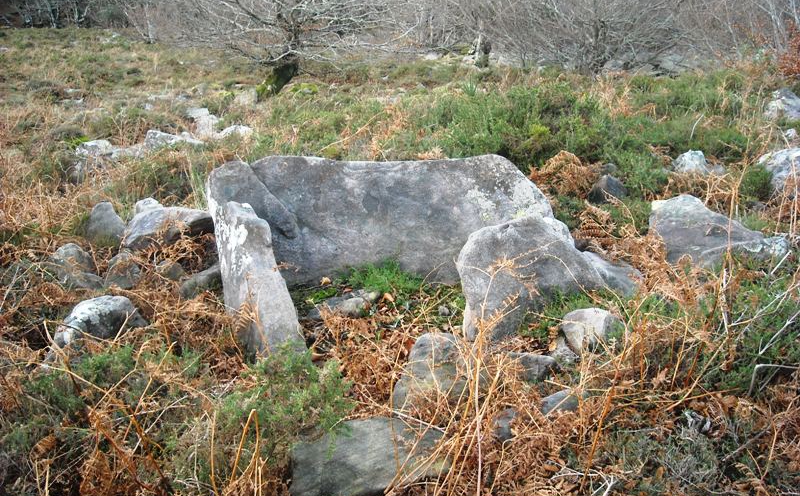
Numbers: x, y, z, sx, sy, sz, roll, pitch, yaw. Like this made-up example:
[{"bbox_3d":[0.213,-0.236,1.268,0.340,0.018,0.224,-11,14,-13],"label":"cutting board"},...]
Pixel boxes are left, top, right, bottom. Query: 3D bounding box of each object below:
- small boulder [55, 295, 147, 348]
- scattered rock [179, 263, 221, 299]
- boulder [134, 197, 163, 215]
[{"bbox_3d":[-1.490,0.363,4.050,0.420,0.220,0.310,0,17,0],"label":"small boulder"},{"bbox_3d":[-1.123,0.184,4.650,0.300,0.180,0.250,0,17,0],"label":"scattered rock"},{"bbox_3d":[-1.722,-0.279,5.550,0.200,0.160,0.180,0,17,0],"label":"boulder"}]

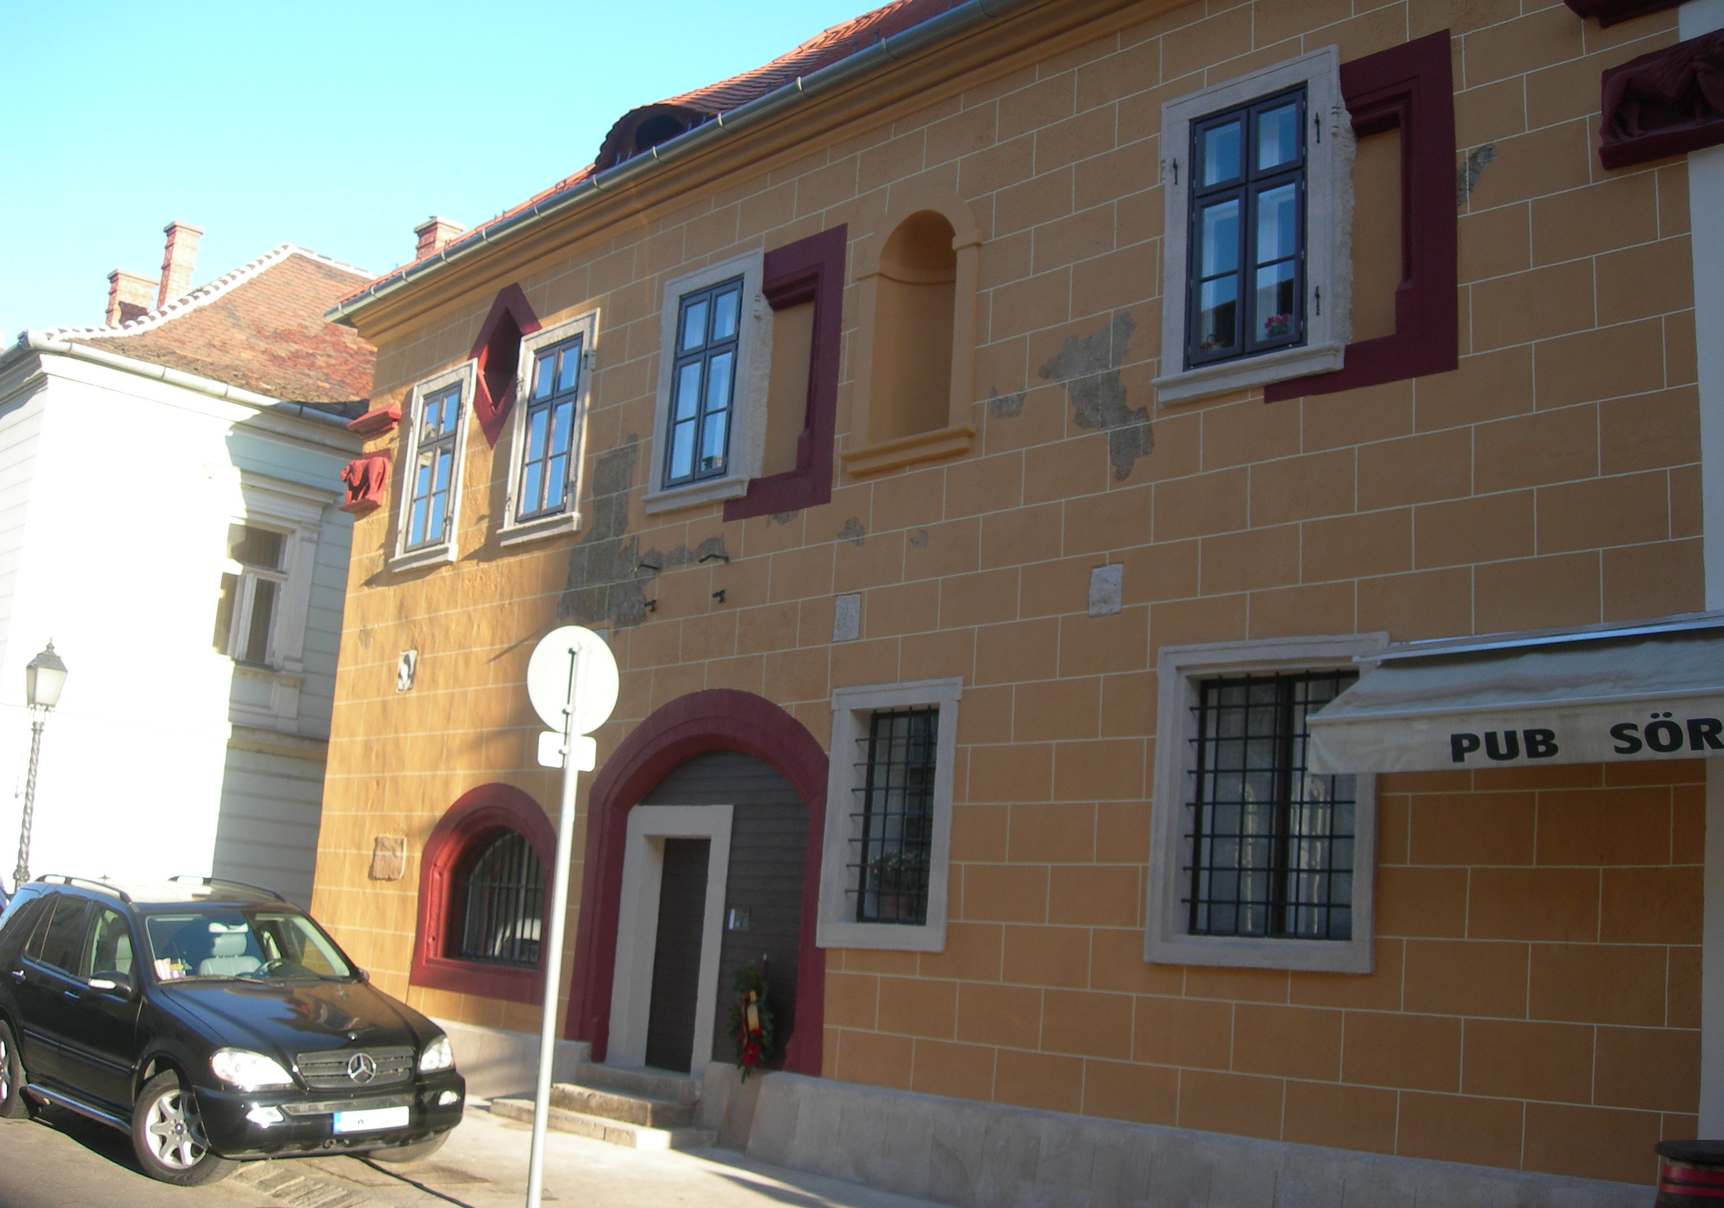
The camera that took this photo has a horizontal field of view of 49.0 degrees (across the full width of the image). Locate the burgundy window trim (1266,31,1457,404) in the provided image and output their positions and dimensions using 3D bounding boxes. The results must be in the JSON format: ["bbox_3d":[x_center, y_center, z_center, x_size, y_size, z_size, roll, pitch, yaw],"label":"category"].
[{"bbox_3d":[3.259,-2.469,12.311,0.150,2.270,1.380,14,-15,-41],"label":"burgundy window trim"}]

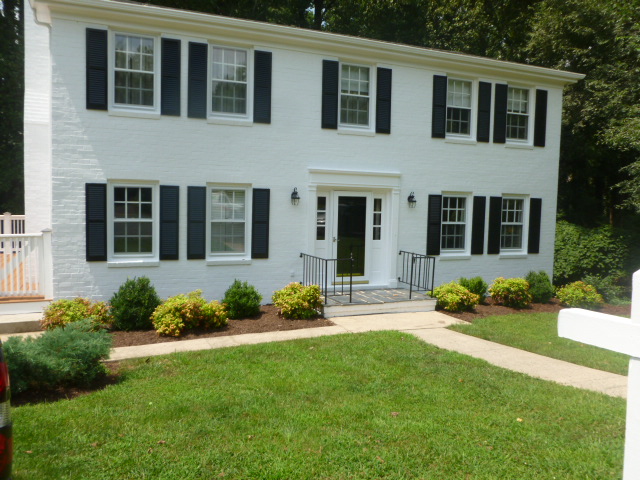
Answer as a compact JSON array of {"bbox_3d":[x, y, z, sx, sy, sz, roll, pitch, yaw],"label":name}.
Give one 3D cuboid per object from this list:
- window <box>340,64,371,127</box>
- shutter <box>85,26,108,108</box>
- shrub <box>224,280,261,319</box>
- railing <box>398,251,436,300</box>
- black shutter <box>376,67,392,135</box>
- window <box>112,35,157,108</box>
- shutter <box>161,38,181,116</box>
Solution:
[{"bbox_3d":[0.772,-3.126,11.202,0.780,1.340,0.100,0,4,-22],"label":"window"},{"bbox_3d":[-3.981,-3.037,9.256,0.355,1.418,0.040,0,4,-22],"label":"shutter"},{"bbox_3d":[-1.381,1.052,9.254,0.720,0.660,0.700,0,4,-22],"label":"shrub"},{"bbox_3d":[1.845,0.737,11.123,0.543,0.834,1.367,0,4,-22],"label":"railing"},{"bbox_3d":[1.413,-3.062,11.448,0.356,1.414,0.040,0,4,-22],"label":"black shutter"},{"bbox_3d":[-3.404,-3.068,9.522,0.818,1.363,0.103,0,4,-22],"label":"window"},{"bbox_3d":[-2.799,-3.041,9.732,0.355,1.418,0.040,0,4,-22],"label":"shutter"}]

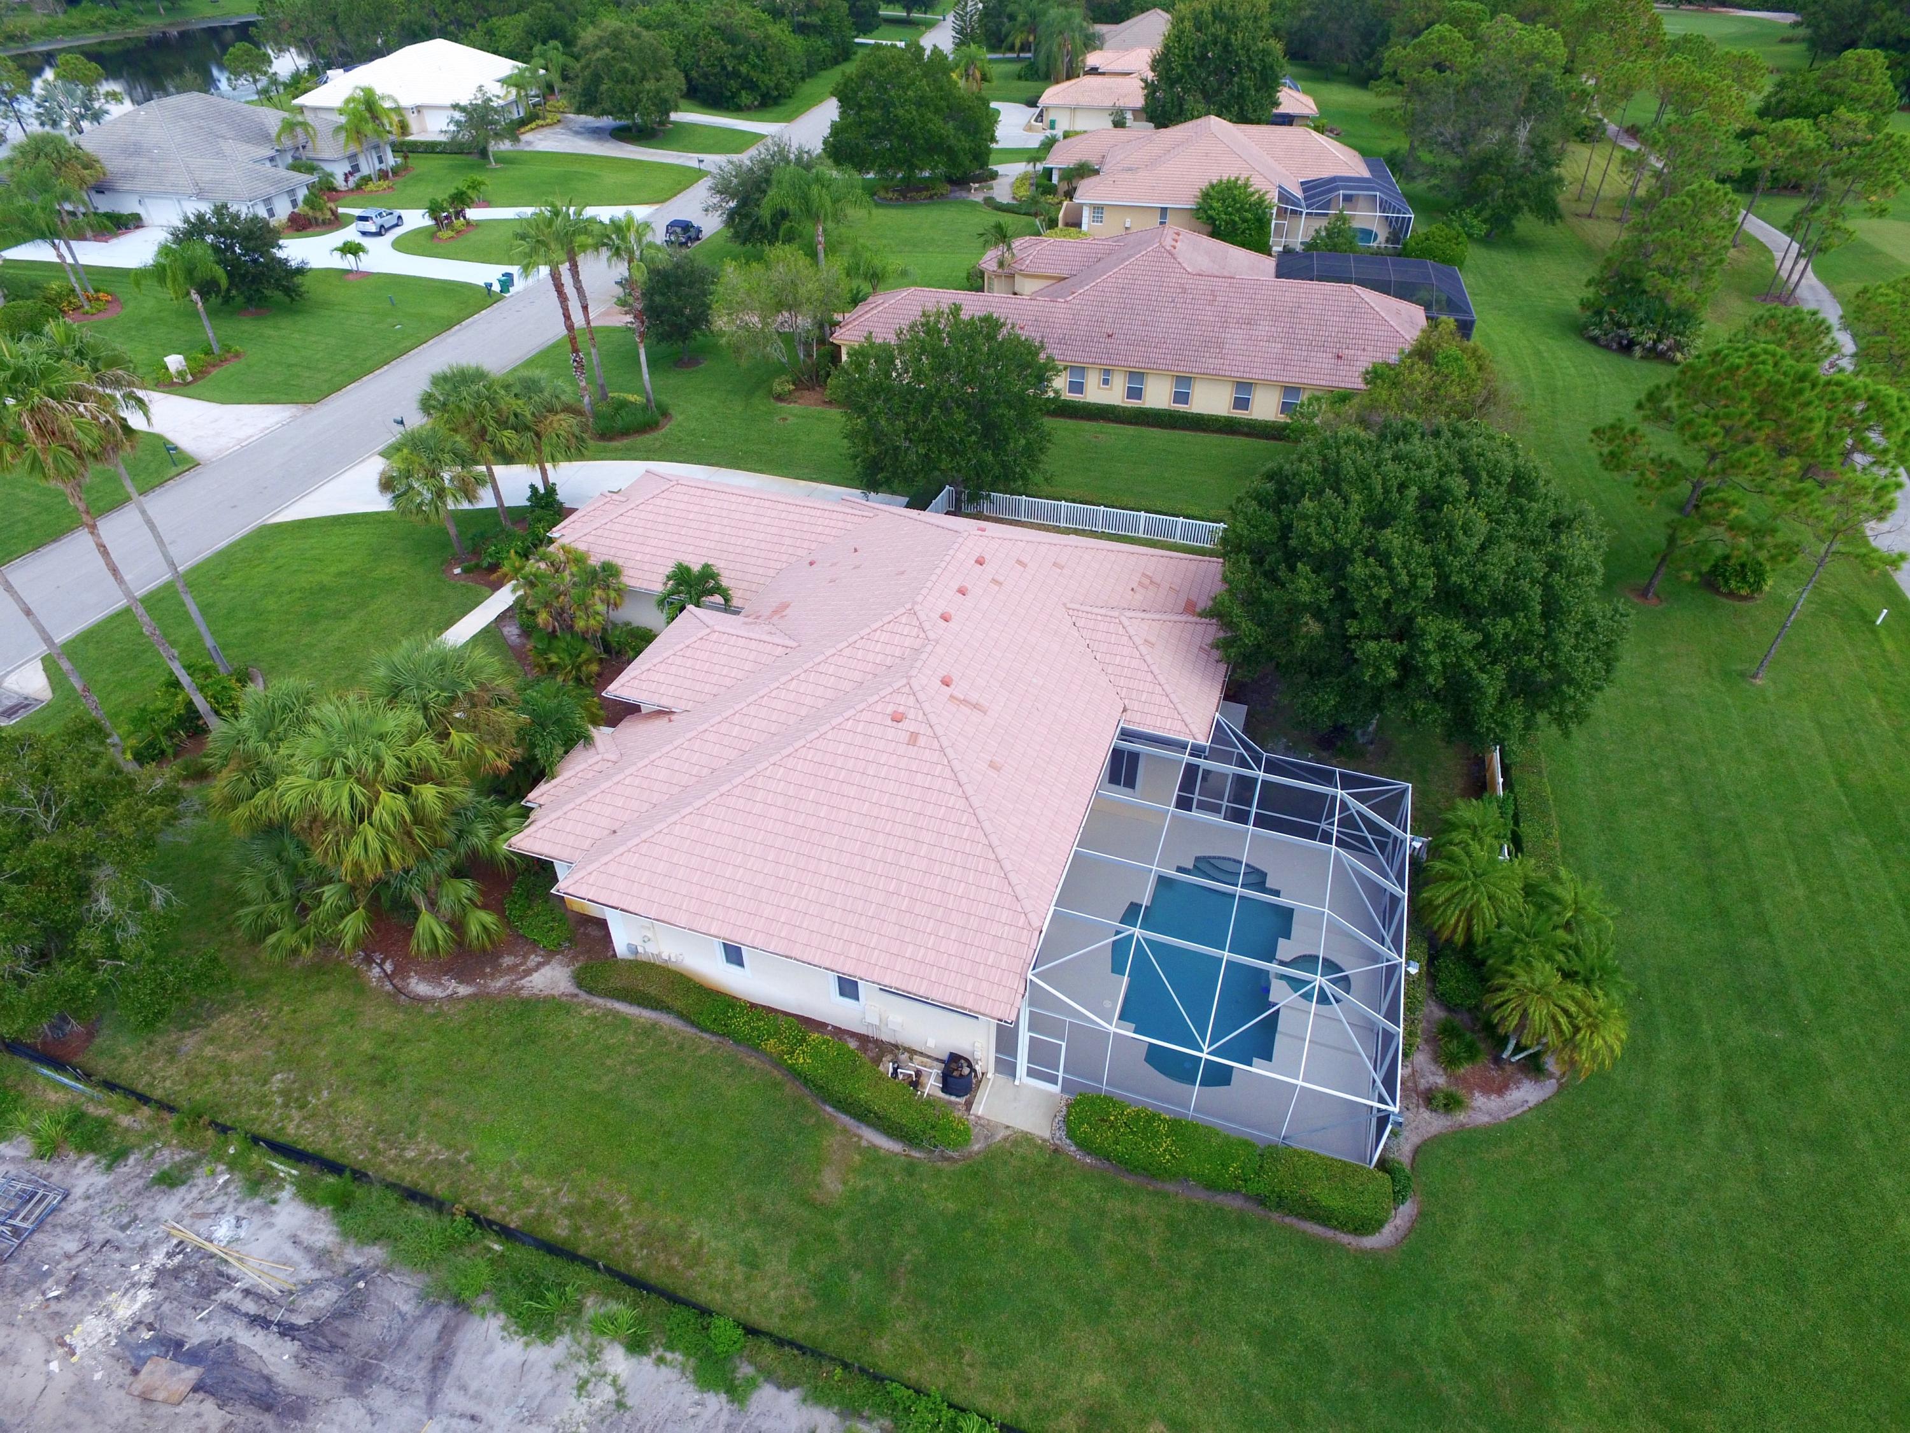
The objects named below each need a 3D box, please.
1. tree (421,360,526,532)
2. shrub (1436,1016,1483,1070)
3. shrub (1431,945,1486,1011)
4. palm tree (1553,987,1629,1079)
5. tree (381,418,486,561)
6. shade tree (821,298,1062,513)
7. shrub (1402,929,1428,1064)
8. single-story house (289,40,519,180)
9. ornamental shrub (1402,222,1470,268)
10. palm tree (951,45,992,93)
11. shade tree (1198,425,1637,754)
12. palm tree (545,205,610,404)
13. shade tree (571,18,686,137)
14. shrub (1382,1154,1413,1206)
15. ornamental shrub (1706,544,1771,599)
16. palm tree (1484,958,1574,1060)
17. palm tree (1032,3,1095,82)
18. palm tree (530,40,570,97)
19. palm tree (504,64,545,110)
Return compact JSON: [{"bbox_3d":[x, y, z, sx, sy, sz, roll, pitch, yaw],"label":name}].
[{"bbox_3d":[-19.408,-10.935,45.735,4.100,7.000,4.100,0,39,0],"label":"tree"},{"bbox_3d":[12.705,8.251,27.796,1.250,1.150,1.250,0,38,0],"label":"shrub"},{"bbox_3d":[14.333,7.517,31.245,1.500,1.450,1.650,0,39,0],"label":"shrub"},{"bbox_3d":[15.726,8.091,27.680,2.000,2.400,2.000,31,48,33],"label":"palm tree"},{"bbox_3d":[-21.249,-9.185,45.741,4.000,5.940,4.000,0,38,0],"label":"tree"},{"bbox_3d":[-0.403,-12.411,46.074,9.300,9.000,9.300,0,39,0],"label":"shade tree"},{"bbox_3d":[13.160,7.872,31.404,0.550,0.700,4.300,12,40,15],"label":"shrub"},{"bbox_3d":[-57.434,-70.092,121.366,22.000,7.500,22.000,5,39,5],"label":"single-story house"},{"bbox_3d":[32.621,-31.757,75.093,4.400,3.300,4.400,0,39,0],"label":"ornamental shrub"},{"bbox_3d":[2.076,-75.519,130.549,5.000,7.000,5.000,0,39,0],"label":"palm tree"},{"bbox_3d":[13.412,-3.238,33.420,11.500,10.500,11.500,0,39,0],"label":"shade tree"},{"bbox_3d":[-19.023,-21.439,57.862,3.150,10.170,3.150,0,38,0],"label":"palm tree"},{"bbox_3d":[-35.801,-70.073,121.123,12.200,10.700,11.800,0,39,0],"label":"shade tree"},{"bbox_3d":[9.681,10.242,24.264,0.800,0.800,0.950,0,39,0],"label":"shrub"},{"bbox_3d":[32.149,-5.837,45.198,2.250,1.800,2.250,0,38,0],"label":"ornamental shrub"},{"bbox_3d":[13.442,7.259,26.261,2.200,3.000,2.200,0,39,0],"label":"palm tree"},{"bbox_3d":[13.831,-81.760,134.520,7.000,8.300,7.000,3,39,4],"label":"palm tree"},{"bbox_3d":[-46.107,-73.691,126.185,4.600,5.700,4.600,-11,40,-14],"label":"palm tree"},{"bbox_3d":[-43.859,-63.150,112.453,3.800,5.400,3.800,0,39,0],"label":"palm tree"}]

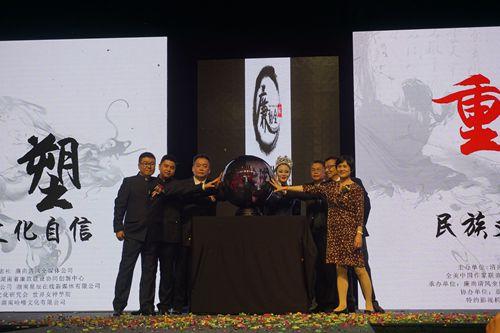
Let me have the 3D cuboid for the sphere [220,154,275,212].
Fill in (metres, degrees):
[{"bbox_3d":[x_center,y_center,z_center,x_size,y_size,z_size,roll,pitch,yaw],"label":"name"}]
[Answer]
[{"bbox_3d":[-0.020,0.172,10.600,0.575,0.585,0.575,0,-7,0],"label":"sphere"}]

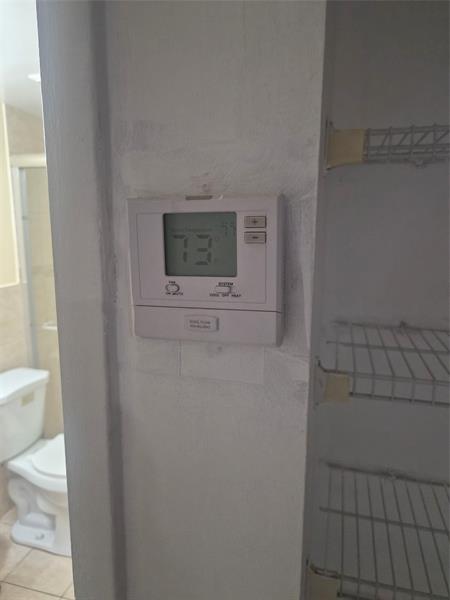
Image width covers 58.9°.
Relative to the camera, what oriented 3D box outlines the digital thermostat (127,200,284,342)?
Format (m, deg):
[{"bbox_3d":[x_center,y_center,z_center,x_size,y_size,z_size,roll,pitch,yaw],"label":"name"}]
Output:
[{"bbox_3d":[-0.015,-0.025,0.324,0.119,0.112,0.028,2,10,15],"label":"digital thermostat"}]

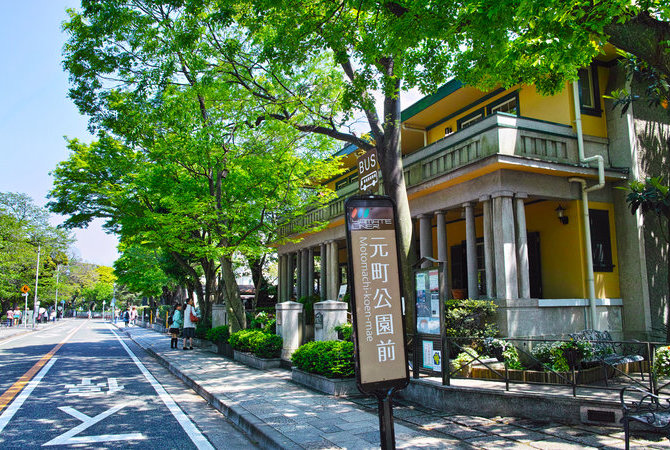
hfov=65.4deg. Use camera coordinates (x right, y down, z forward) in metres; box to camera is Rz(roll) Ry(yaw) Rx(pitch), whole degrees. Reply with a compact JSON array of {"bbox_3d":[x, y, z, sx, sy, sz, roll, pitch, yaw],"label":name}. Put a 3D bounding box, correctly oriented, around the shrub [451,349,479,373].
[{"bbox_3d":[2.183,2.285,8.806,0.440,0.390,0.440,-4,-9,24],"label":"shrub"}]

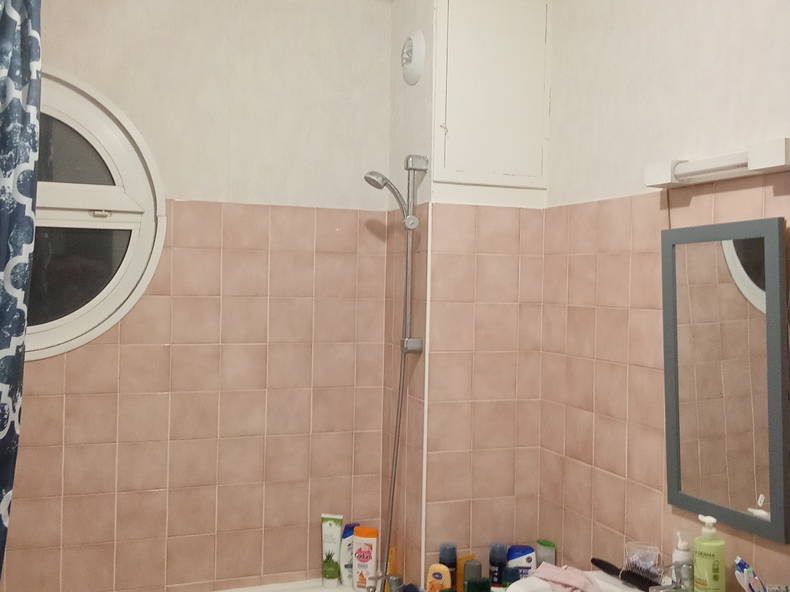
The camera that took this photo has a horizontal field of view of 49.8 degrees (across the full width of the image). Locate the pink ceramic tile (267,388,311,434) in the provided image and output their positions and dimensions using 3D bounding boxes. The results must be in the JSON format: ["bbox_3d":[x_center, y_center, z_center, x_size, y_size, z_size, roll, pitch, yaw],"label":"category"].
[{"bbox_3d":[-0.349,0.383,2.799,0.149,0.149,0.010,1,1,-21],"label":"pink ceramic tile"}]

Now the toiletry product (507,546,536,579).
[{"bbox_3d":[0.370,0.832,2.502,0.085,0.200,0.050,1,1,-6],"label":"toiletry product"}]

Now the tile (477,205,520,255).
[{"bbox_3d":[0.320,-0.202,2.640,0.149,0.145,0.010,1,1,-21],"label":"tile"}]

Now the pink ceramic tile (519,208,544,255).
[{"bbox_3d":[0.427,-0.198,2.662,0.082,0.148,0.010,1,1,-21],"label":"pink ceramic tile"}]

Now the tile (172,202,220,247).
[{"bbox_3d":[-0.614,-0.225,2.658,0.148,0.148,0.010,1,1,-21],"label":"tile"}]

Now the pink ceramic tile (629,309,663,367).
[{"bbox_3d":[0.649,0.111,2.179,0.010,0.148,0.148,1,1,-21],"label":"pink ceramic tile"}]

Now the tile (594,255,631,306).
[{"bbox_3d":[0.606,-0.042,2.344,0.009,0.149,0.149,1,1,-21],"label":"tile"}]

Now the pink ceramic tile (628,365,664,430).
[{"bbox_3d":[0.660,0.265,2.231,0.010,0.150,0.150,1,1,-21],"label":"pink ceramic tile"}]

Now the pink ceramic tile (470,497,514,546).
[{"bbox_3d":[0.302,0.705,2.650,0.149,0.149,0.010,1,1,-21],"label":"pink ceramic tile"}]

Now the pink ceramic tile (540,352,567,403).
[{"bbox_3d":[0.485,0.249,2.585,0.010,0.148,0.141,1,1,-21],"label":"pink ceramic tile"}]

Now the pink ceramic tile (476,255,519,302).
[{"bbox_3d":[0.314,-0.050,2.622,0.148,0.148,0.010,1,1,-21],"label":"pink ceramic tile"}]

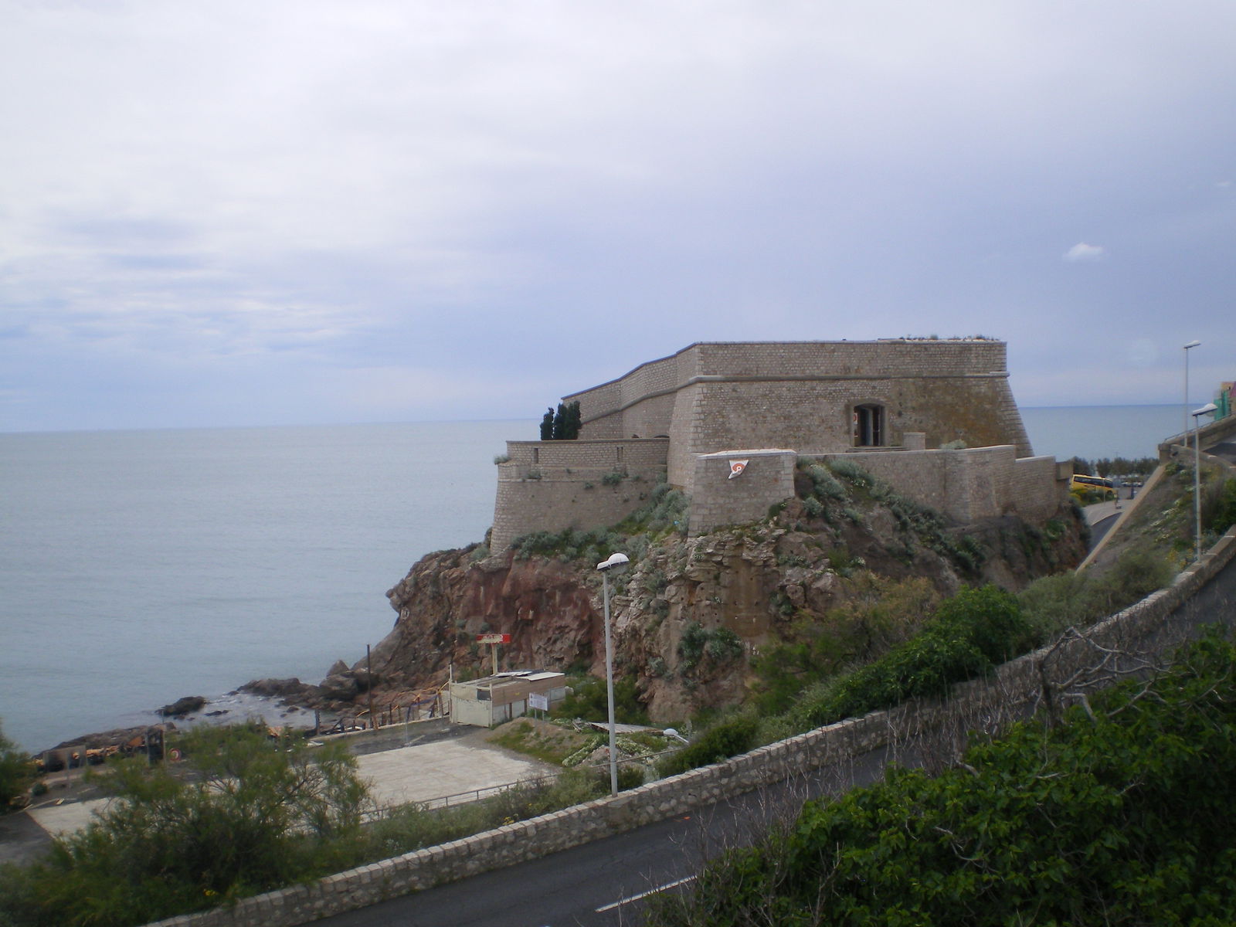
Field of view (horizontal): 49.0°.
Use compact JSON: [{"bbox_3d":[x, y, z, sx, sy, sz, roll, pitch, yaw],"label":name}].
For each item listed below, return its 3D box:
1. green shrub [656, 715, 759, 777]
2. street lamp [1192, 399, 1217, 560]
[{"bbox_3d":[2.715,8.581,40.800,2.800,2.000,1.600,-2,2,-27],"label":"green shrub"},{"bbox_3d":[25.262,0.780,58.333,1.000,6.800,0.500,0,3,38],"label":"street lamp"}]

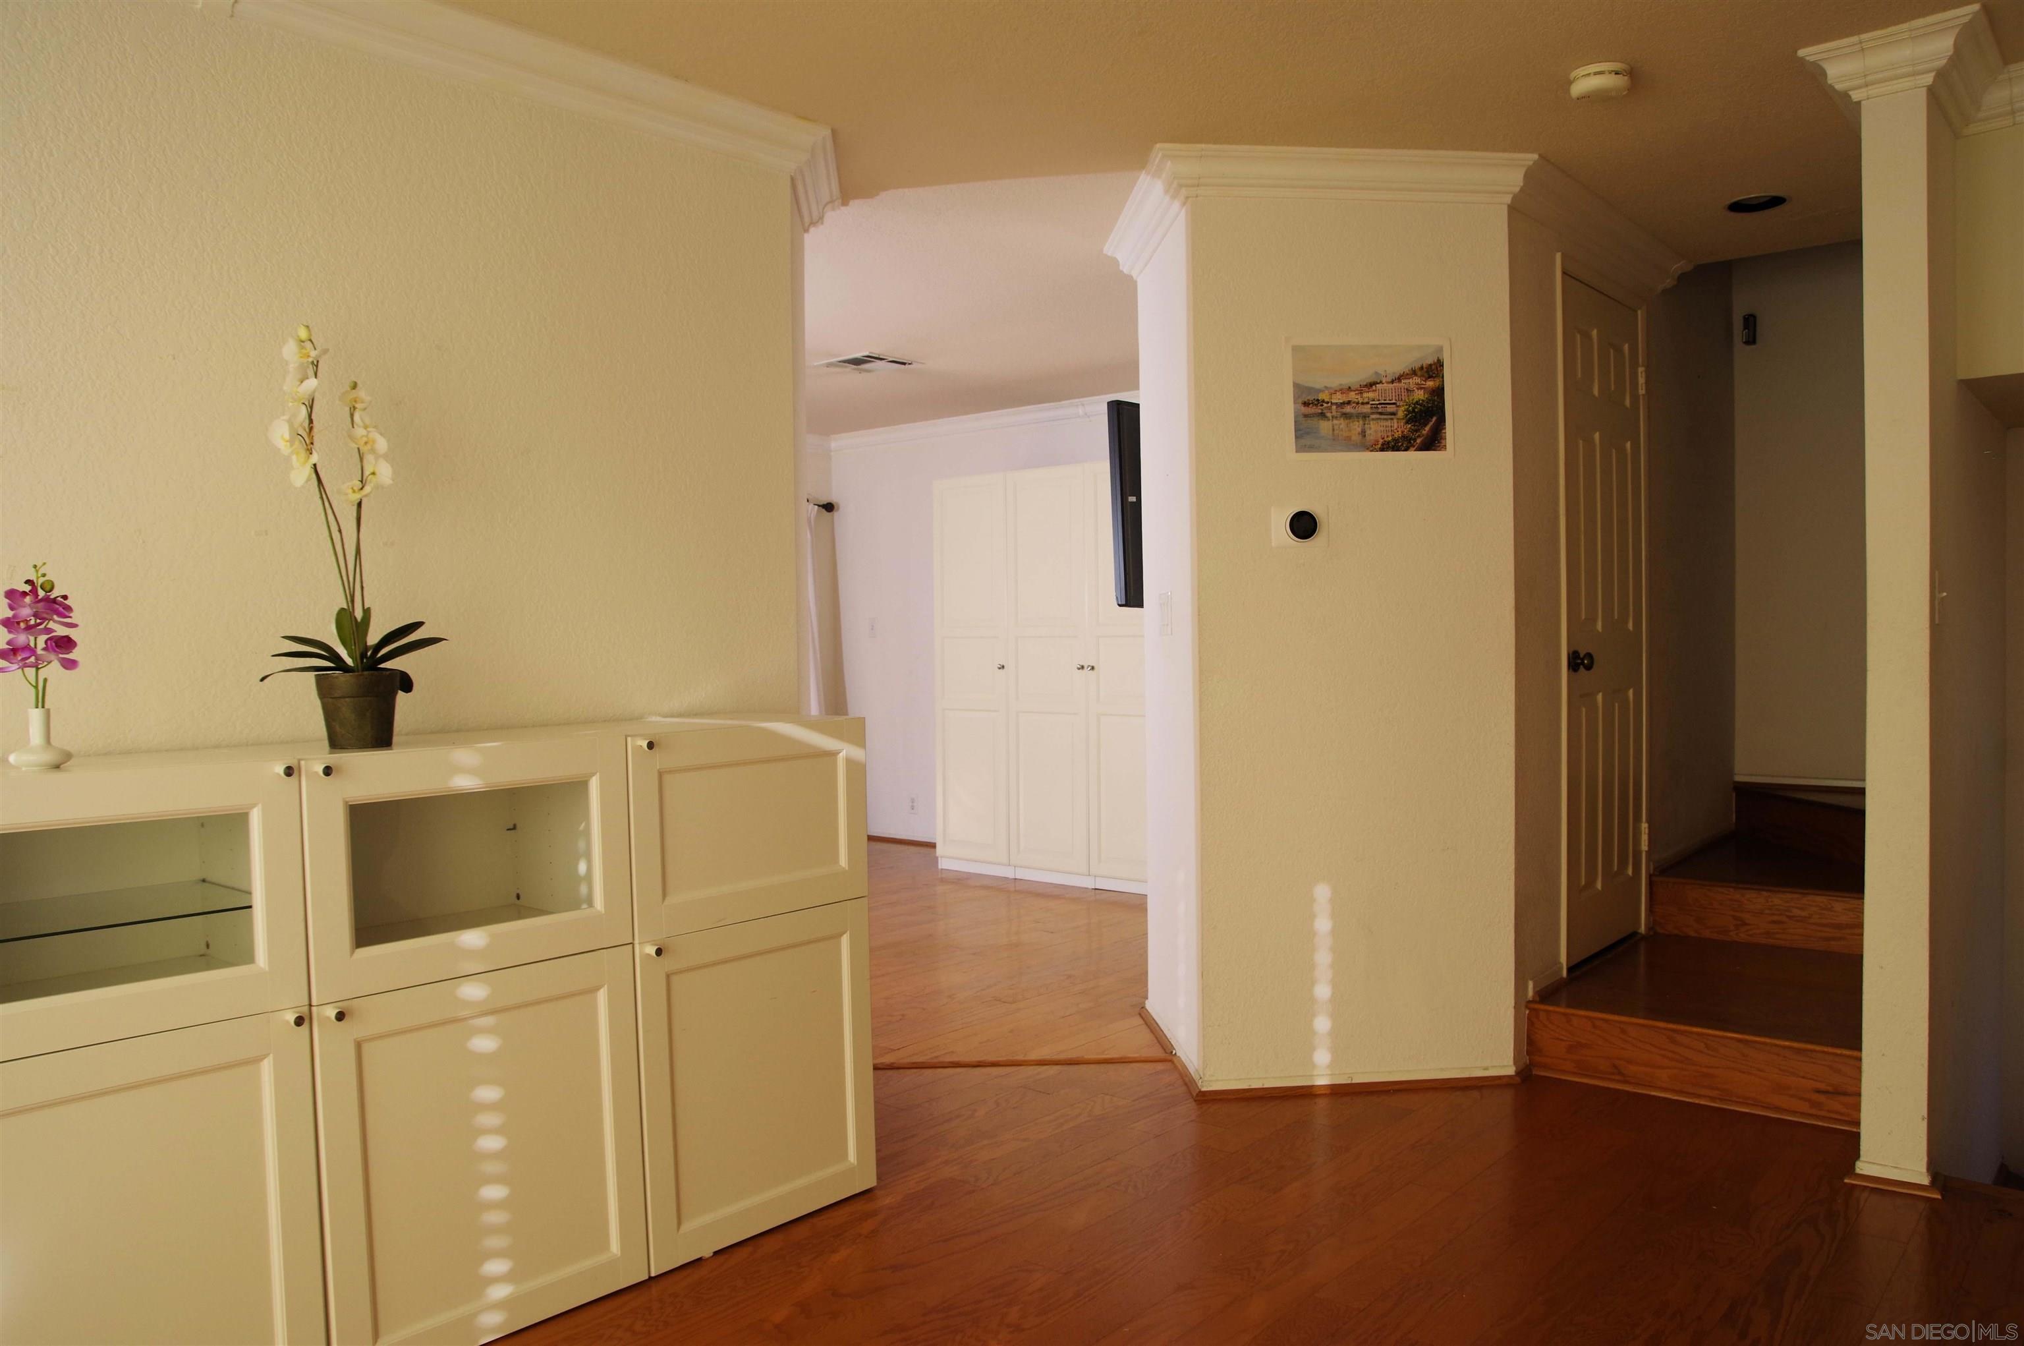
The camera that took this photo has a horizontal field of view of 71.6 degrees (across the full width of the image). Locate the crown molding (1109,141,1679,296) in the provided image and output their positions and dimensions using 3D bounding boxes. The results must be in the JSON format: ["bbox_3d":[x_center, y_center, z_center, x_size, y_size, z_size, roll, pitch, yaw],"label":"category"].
[{"bbox_3d":[1.337,-1.296,4.127,2.023,0.105,1.053,-1,1,-5],"label":"crown molding"}]

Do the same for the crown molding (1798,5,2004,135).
[{"bbox_3d":[1.965,-1.280,3.085,0.318,0.105,0.514,0,2,40],"label":"crown molding"}]

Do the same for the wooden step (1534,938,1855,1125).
[{"bbox_3d":[2.100,0.985,4.010,0.840,0.188,1.130,0,2,40],"label":"wooden step"}]

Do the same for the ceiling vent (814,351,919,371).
[{"bbox_3d":[-0.632,-1.360,6.238,0.360,0.025,0.360,0,2,40],"label":"ceiling vent"}]

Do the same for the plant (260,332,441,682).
[{"bbox_3d":[-1.135,-0.285,2.413,0.300,0.625,0.240,-2,2,-25],"label":"plant"}]

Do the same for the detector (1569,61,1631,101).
[{"bbox_3d":[1.303,-1.303,3.106,0.123,0.040,0.123,0,2,40],"label":"detector"}]

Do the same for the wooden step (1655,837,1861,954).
[{"bbox_3d":[2.861,0.763,4.905,0.840,0.188,1.250,0,2,40],"label":"wooden step"}]

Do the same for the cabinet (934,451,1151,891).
[{"bbox_3d":[0.354,0.008,7.116,1.500,2.041,0.570,0,2,40],"label":"cabinet"}]

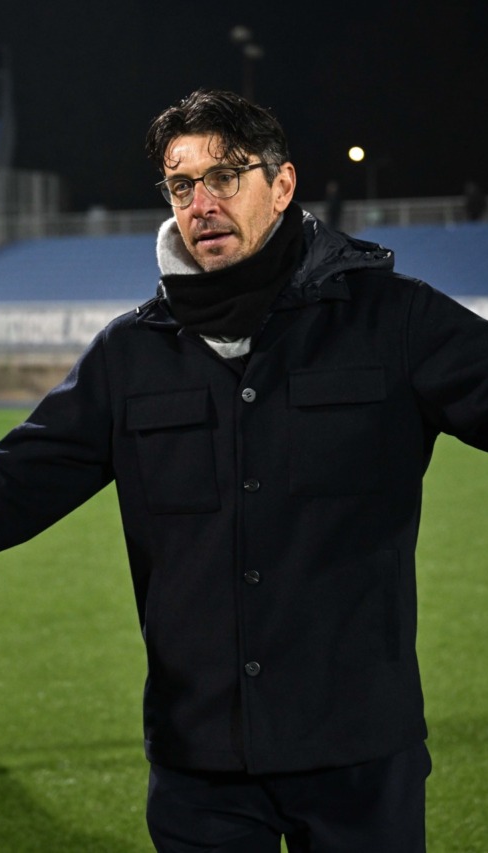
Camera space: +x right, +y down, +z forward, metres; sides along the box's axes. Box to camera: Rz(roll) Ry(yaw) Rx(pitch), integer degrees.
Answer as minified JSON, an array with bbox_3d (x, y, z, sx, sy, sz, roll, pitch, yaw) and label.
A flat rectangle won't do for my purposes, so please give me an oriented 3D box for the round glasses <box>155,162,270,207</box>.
[{"bbox_3d":[-0.024,-0.333,2.558,0.138,0.045,0.138,-4,9,31],"label":"round glasses"}]

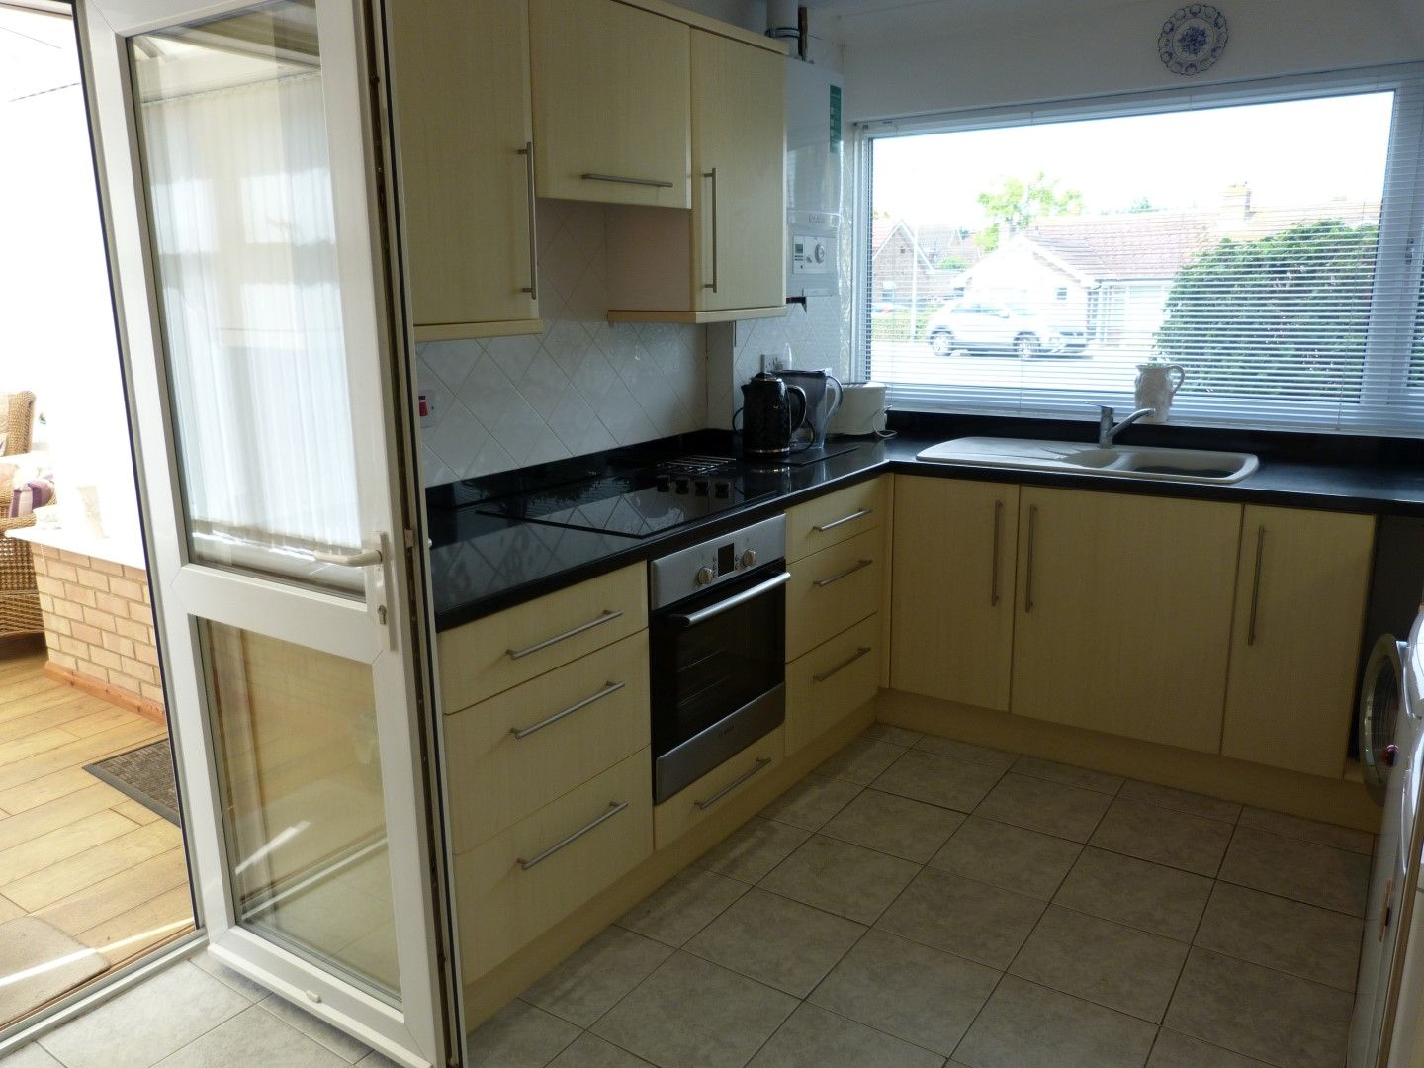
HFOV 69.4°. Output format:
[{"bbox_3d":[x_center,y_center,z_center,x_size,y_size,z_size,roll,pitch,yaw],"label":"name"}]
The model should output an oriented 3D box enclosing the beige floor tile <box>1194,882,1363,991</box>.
[{"bbox_3d":[1.296,0.912,2.346,0.314,0.010,0.314,7,15,34],"label":"beige floor tile"}]

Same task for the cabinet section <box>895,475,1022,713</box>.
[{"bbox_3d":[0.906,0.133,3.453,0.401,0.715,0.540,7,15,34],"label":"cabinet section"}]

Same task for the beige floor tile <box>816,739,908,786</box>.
[{"bbox_3d":[0.472,0.716,3.231,0.191,0.010,0.310,7,15,34],"label":"beige floor tile"}]

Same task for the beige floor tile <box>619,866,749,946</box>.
[{"bbox_3d":[-0.059,0.908,2.507,0.186,0.010,0.314,7,15,34],"label":"beige floor tile"}]

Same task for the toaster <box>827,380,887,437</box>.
[{"bbox_3d":[0.515,-0.453,3.834,0.255,0.190,0.165,3,13,20],"label":"toaster"}]

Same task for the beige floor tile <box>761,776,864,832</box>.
[{"bbox_3d":[0.294,0.775,2.978,0.191,0.010,0.310,7,15,34],"label":"beige floor tile"}]

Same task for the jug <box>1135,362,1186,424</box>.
[{"bbox_3d":[1.480,-0.468,3.420,0.165,0.197,0.125,5,14,26],"label":"jug"}]

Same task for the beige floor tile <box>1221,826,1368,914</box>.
[{"bbox_3d":[1.476,0.852,2.601,0.314,0.010,0.314,7,15,34],"label":"beige floor tile"}]

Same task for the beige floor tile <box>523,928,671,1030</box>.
[{"bbox_3d":[-0.238,0.954,2.219,0.191,0.010,0.310,7,15,34],"label":"beige floor tile"}]

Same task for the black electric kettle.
[{"bbox_3d":[0.207,-0.399,3.420,0.216,0.278,0.157,-1,12,3],"label":"black electric kettle"}]

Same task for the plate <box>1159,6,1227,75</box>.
[{"bbox_3d":[1.450,-1.487,3.095,0.196,0.197,0.022,7,15,34],"label":"plate"}]

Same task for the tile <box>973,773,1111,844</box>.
[{"bbox_3d":[0.940,0.775,2.916,0.310,0.010,0.310,7,15,34],"label":"tile"}]

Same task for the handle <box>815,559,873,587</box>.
[{"bbox_3d":[0.387,0.114,3.029,0.035,0.012,0.334,7,15,34],"label":"handle"}]

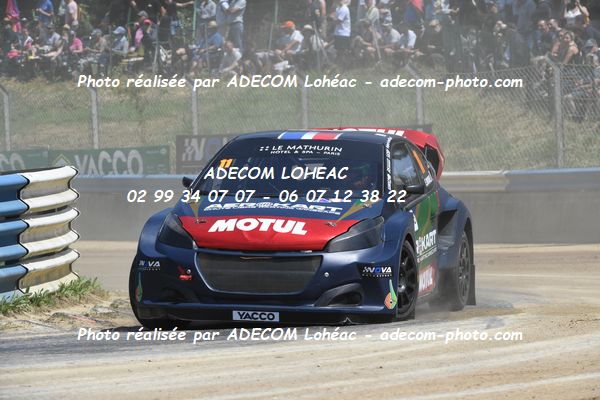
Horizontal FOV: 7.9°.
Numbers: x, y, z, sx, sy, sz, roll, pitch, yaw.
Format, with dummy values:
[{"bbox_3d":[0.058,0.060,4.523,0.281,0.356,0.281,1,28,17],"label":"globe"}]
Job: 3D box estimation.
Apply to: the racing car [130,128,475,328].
[{"bbox_3d":[0.065,0.160,30.500,1.830,1.390,4.000,1,1,11],"label":"racing car"}]

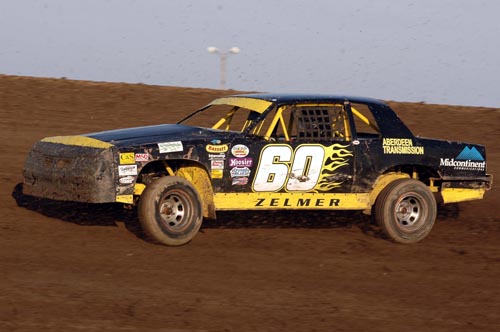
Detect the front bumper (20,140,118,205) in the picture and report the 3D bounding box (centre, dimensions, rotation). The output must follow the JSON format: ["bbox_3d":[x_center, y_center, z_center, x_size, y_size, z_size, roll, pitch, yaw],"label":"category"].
[{"bbox_3d":[-1.860,0.045,27.600,0.400,0.580,1.680,1,2,-31],"label":"front bumper"}]

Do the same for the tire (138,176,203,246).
[{"bbox_3d":[-0.775,0.440,27.400,0.680,0.680,0.250,0,3,-37],"label":"tire"}]

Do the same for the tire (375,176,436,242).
[{"bbox_3d":[1.611,0.463,28.850,0.680,0.680,0.250,0,2,-32],"label":"tire"}]

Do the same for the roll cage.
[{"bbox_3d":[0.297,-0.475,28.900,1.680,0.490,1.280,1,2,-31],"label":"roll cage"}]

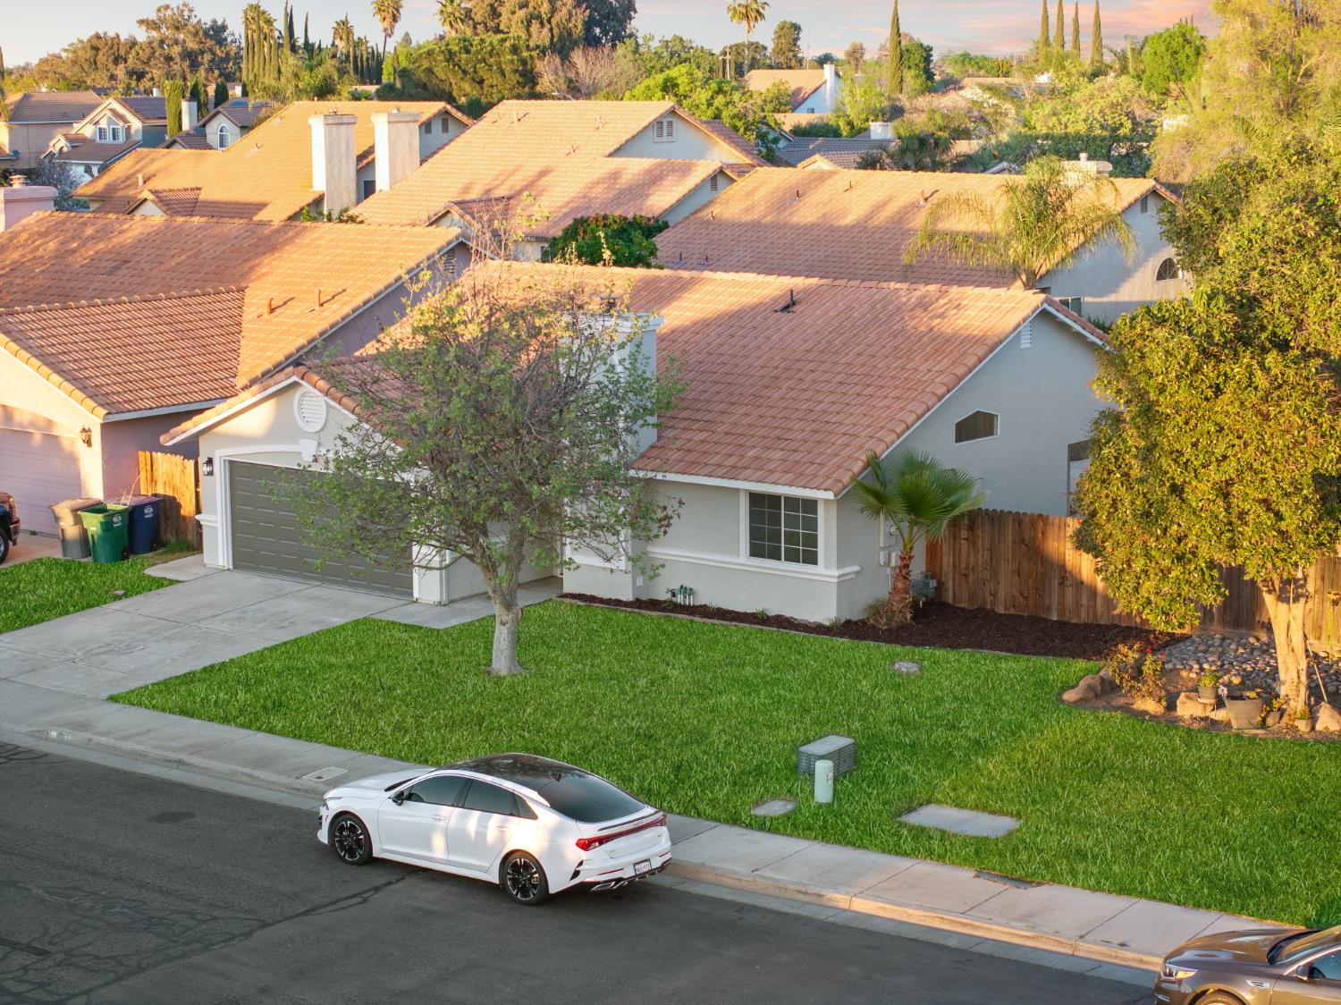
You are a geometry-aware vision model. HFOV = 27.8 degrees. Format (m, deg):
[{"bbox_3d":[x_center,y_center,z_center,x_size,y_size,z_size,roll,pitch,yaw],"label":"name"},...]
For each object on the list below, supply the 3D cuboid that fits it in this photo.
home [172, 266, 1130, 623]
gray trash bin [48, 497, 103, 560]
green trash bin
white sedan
[{"bbox_3d":[0.605,-1.830,54.459,14.100,5.400,16.550,7,11,37],"label":"home"},{"bbox_3d":[-11.704,0.492,53.618,0.680,1.100,0.840,4,10,27],"label":"gray trash bin"},{"bbox_3d":[-11.032,0.617,53.044,0.680,1.030,0.820,5,10,28],"label":"green trash bin"},{"bbox_3d":[-2.265,3.861,33.738,4.905,1.445,1.860,7,11,37],"label":"white sedan"}]

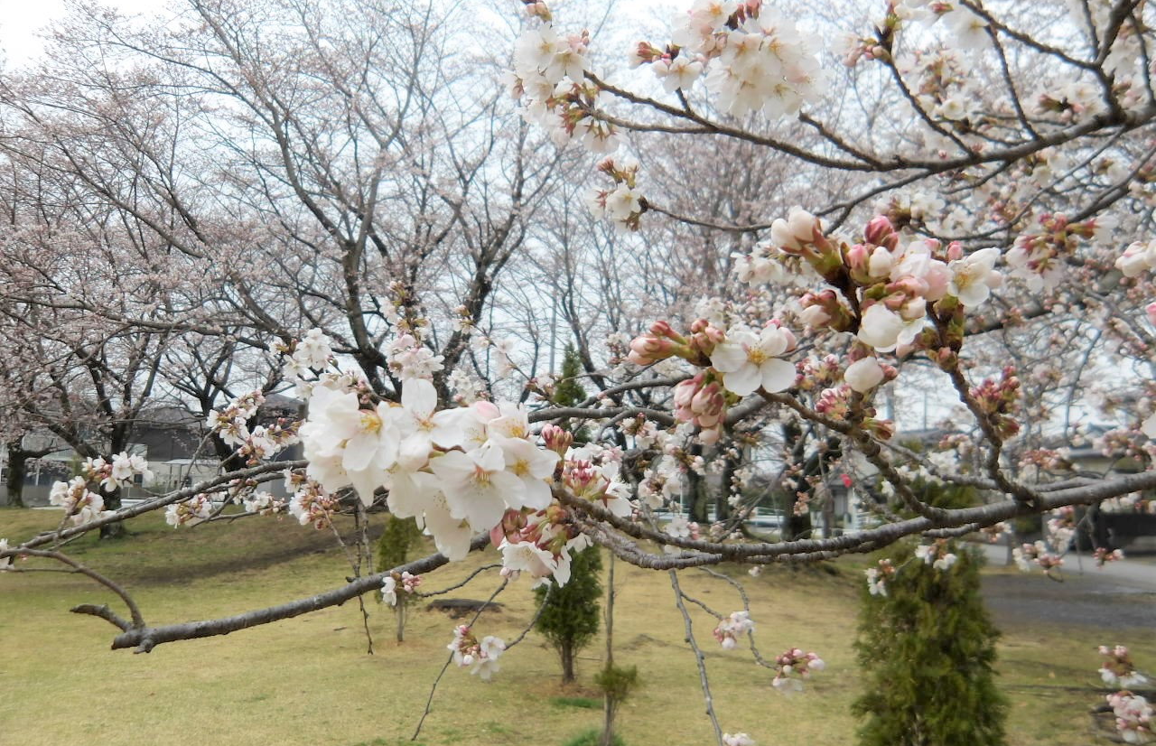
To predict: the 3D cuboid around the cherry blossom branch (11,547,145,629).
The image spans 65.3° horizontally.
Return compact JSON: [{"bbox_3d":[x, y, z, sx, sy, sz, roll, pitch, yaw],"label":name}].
[{"bbox_3d":[-0.399,0.172,0.720,0.107,0.067,0.050,0,-6,0],"label":"cherry blossom branch"}]

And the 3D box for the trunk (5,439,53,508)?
[{"bbox_3d":[-15.212,2.792,25.000,1.100,1.950,0.600,0,-6,0],"label":"trunk"}]

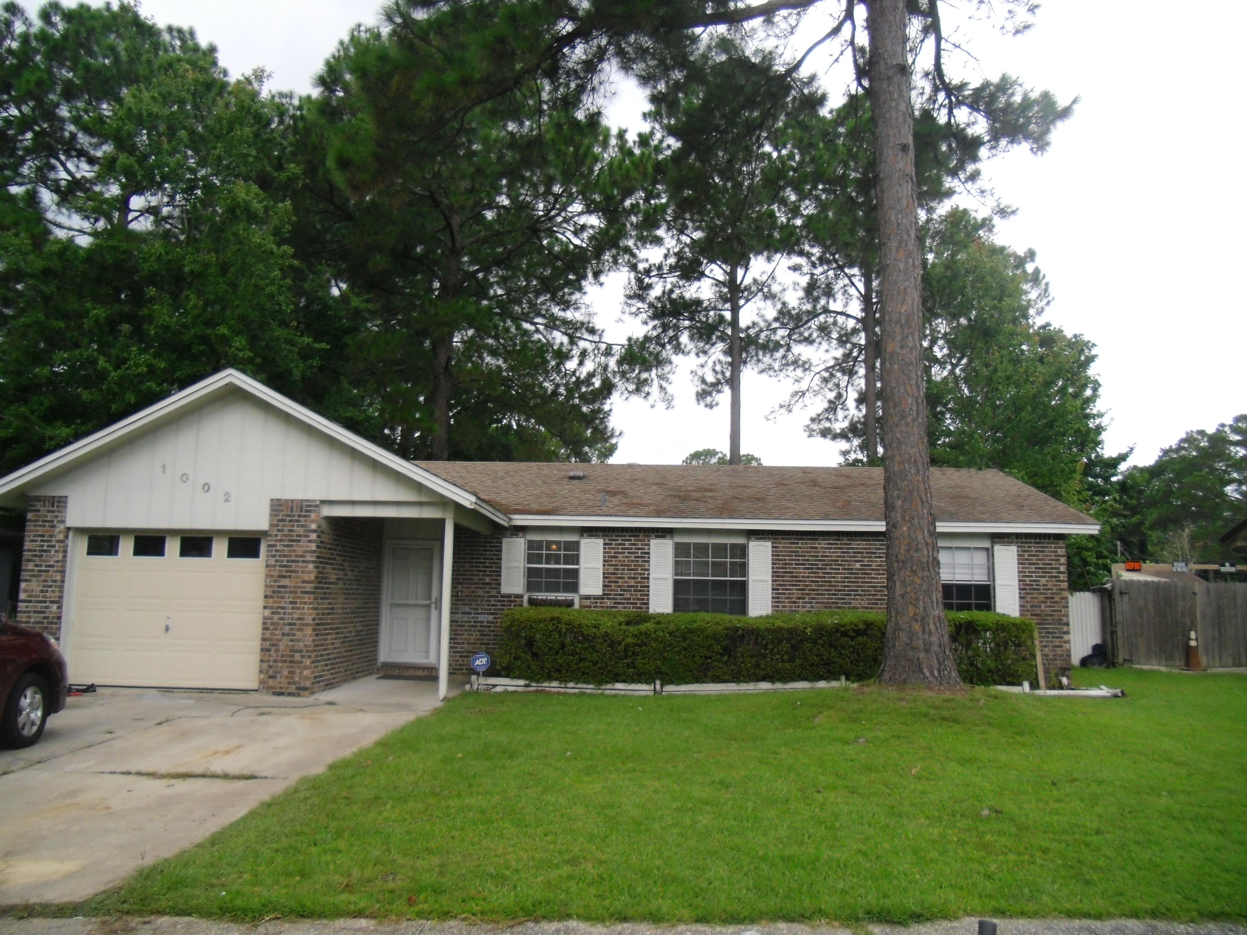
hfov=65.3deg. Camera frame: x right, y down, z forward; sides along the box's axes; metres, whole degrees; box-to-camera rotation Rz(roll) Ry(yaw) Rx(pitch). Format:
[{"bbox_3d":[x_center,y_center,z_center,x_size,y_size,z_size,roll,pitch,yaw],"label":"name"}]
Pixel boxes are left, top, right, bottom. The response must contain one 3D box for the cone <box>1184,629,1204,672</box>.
[{"bbox_3d":[11.787,3.771,20.100,0.390,0.870,0.390,3,-8,-15],"label":"cone"}]

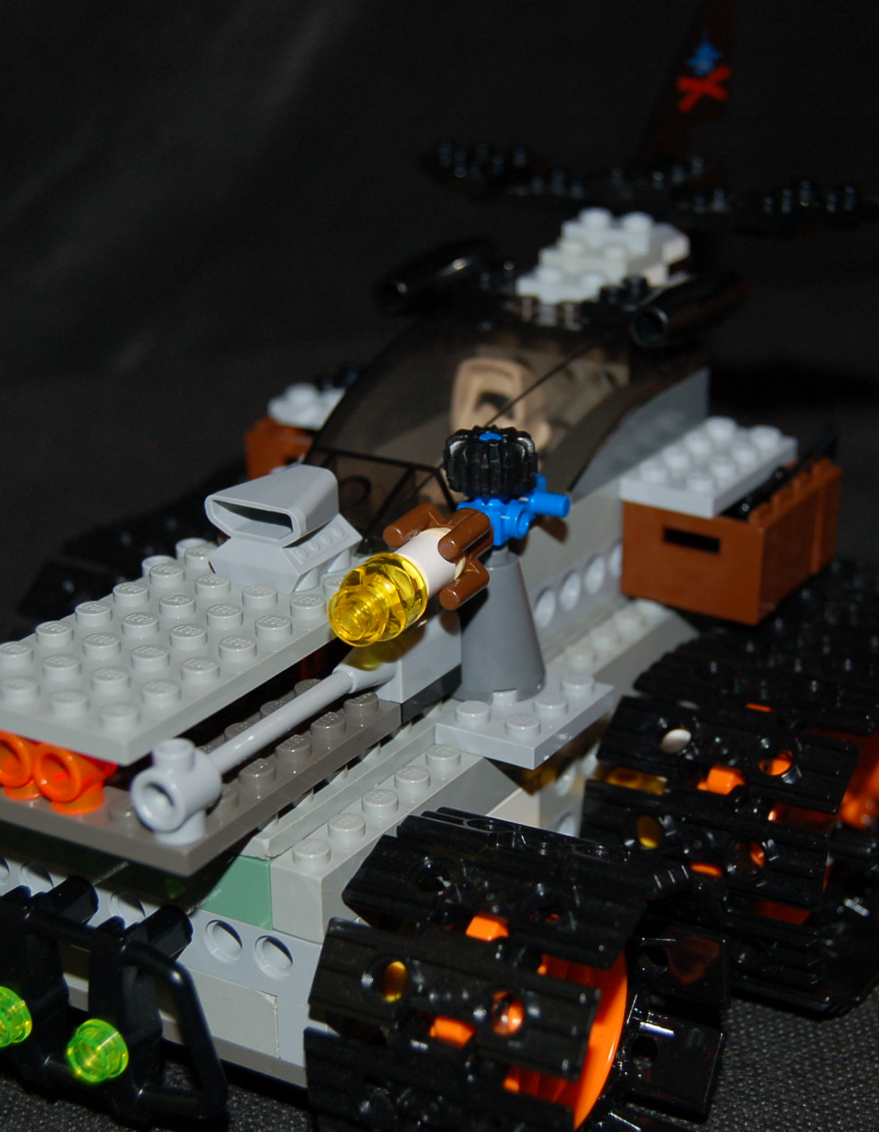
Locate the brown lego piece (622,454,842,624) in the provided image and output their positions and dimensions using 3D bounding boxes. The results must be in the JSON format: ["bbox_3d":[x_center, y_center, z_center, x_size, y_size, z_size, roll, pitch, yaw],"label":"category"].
[{"bbox_3d":[0.048,-0.005,0.369,0.024,0.016,0.032,12,25,30],"label":"brown lego piece"}]

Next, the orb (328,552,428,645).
[{"bbox_3d":[-0.008,0.005,0.301,0.010,0.010,0.012,11,25,30],"label":"orb"}]

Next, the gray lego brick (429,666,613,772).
[{"bbox_3d":[0.012,0.021,0.326,0.016,0.005,0.024,12,25,30],"label":"gray lego brick"}]

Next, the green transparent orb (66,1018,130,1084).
[{"bbox_3d":[-0.044,0.062,0.292,0.008,0.008,0.004,11,25,30],"label":"green transparent orb"}]

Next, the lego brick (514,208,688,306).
[{"bbox_3d":[0.028,-0.054,0.392,0.016,0.012,0.033,12,25,30],"label":"lego brick"}]

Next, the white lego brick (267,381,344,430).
[{"bbox_3d":[-0.020,-0.027,0.398,0.017,0.005,0.015,11,25,30],"label":"white lego brick"}]

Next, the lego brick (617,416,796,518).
[{"bbox_3d":[0.043,-0.017,0.366,0.016,0.005,0.032,11,25,30],"label":"lego brick"}]

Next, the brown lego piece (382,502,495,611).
[{"bbox_3d":[0.000,-0.001,0.312,0.012,0.012,0.011,12,31,30],"label":"brown lego piece"}]

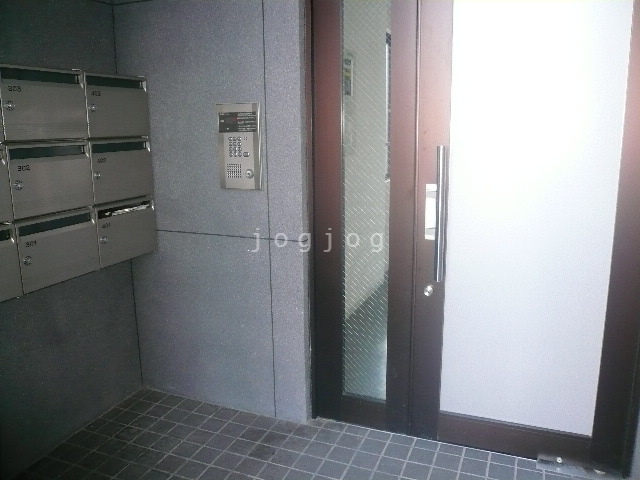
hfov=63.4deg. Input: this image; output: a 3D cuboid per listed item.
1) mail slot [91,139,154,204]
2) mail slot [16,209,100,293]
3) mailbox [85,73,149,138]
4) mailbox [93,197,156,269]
[{"bbox_3d":[-0.940,-0.315,2.319,0.167,0.263,0.358,4,12,22],"label":"mail slot"},{"bbox_3d":[-1.076,0.024,2.043,0.167,0.263,0.366,4,12,22],"label":"mail slot"},{"bbox_3d":[-0.942,-0.580,2.270,0.167,0.260,0.356,4,12,22],"label":"mailbox"},{"bbox_3d":[-0.938,-0.048,2.371,0.167,0.264,0.358,4,12,22],"label":"mailbox"}]

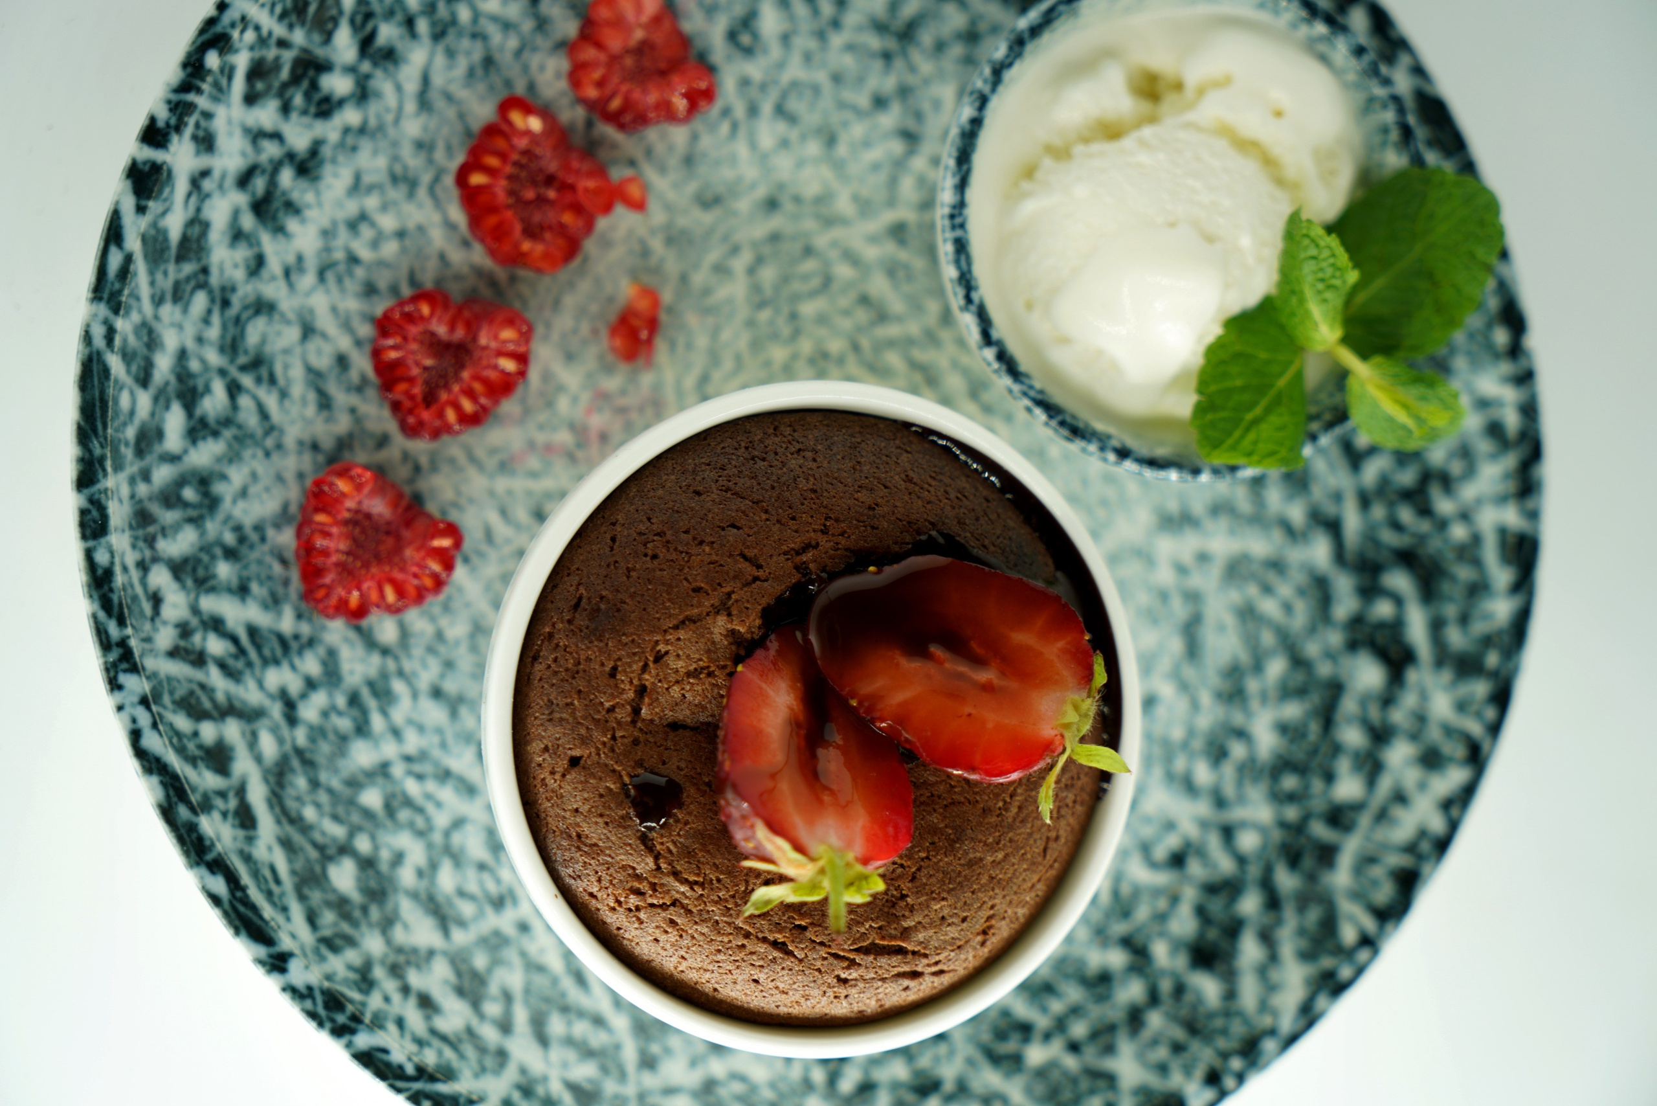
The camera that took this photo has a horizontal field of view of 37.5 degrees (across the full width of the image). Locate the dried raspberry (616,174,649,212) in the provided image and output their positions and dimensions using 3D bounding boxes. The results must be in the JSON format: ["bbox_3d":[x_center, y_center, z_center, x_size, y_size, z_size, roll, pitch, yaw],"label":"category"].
[{"bbox_3d":[-0.029,-0.053,0.359,0.005,0.004,0.005,0,88,-14],"label":"dried raspberry"}]

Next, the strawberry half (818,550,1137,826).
[{"bbox_3d":[0.018,0.017,0.320,0.043,0.016,0.025,22,83,-12],"label":"strawberry half"}]

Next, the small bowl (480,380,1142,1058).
[{"bbox_3d":[-0.006,0.022,0.343,0.089,0.044,0.089,0,88,-14],"label":"small bowl"}]

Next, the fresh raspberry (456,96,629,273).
[{"bbox_3d":[-0.042,-0.053,0.353,0.025,0.013,0.025,0,88,-14],"label":"fresh raspberry"}]

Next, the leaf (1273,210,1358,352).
[{"bbox_3d":[0.065,-0.036,0.326,0.011,0.011,0.020,-12,91,-14],"label":"leaf"}]

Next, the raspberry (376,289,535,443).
[{"bbox_3d":[-0.054,-0.027,0.349,0.024,0.013,0.021,0,88,-14],"label":"raspberry"}]

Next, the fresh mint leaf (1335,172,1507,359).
[{"bbox_3d":[0.082,-0.040,0.340,0.024,0.008,0.030,46,79,-9],"label":"fresh mint leaf"}]

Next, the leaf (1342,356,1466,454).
[{"bbox_3d":[0.079,-0.020,0.334,0.018,0.007,0.013,37,80,-10],"label":"leaf"}]

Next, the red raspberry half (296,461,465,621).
[{"bbox_3d":[-0.064,-0.002,0.346,0.024,0.013,0.022,0,88,-14],"label":"red raspberry half"}]

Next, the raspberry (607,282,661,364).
[{"bbox_3d":[-0.028,-0.034,0.358,0.007,0.006,0.012,24,83,-12],"label":"raspberry"}]

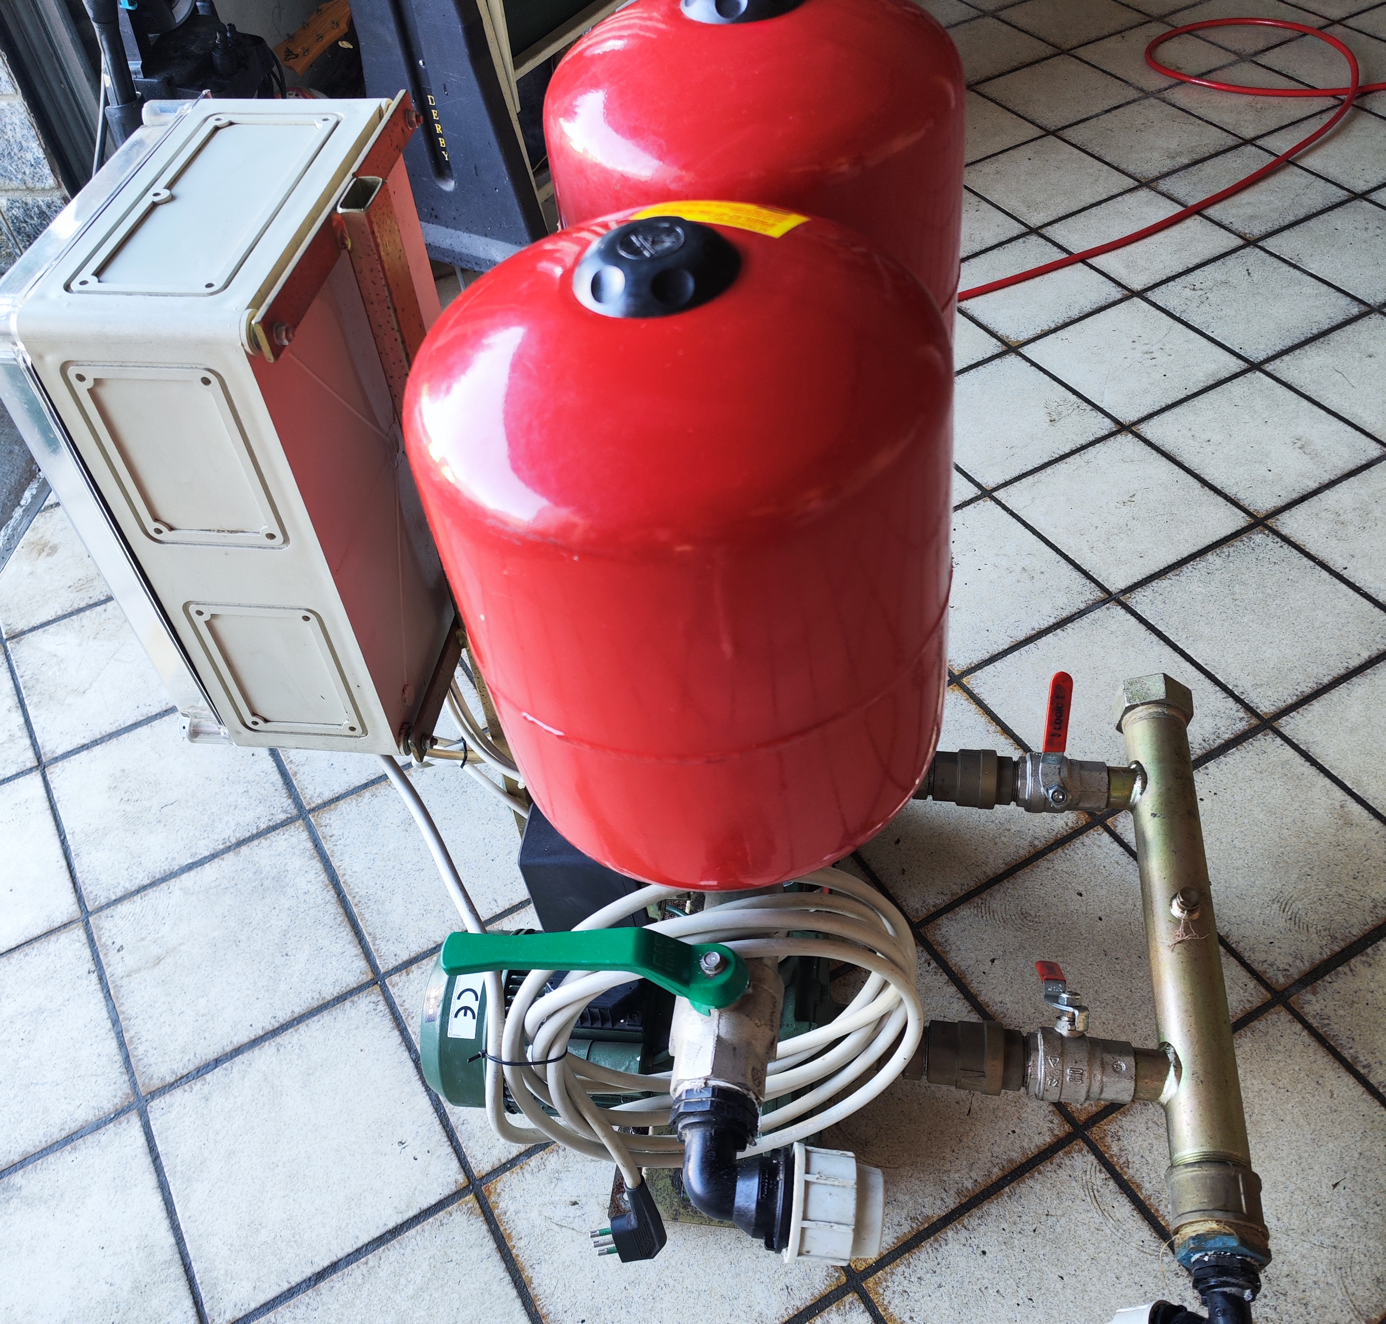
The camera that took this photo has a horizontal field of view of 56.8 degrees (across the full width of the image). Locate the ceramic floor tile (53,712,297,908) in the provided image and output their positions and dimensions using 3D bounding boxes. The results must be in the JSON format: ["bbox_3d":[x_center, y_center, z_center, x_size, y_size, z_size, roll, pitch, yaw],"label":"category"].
[{"bbox_3d":[-0.644,0.160,1.589,0.246,0.010,0.246,-26,51,-17],"label":"ceramic floor tile"}]

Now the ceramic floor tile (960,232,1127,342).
[{"bbox_3d":[0.554,-0.625,2.149,0.246,0.010,0.246,-26,51,-17],"label":"ceramic floor tile"}]

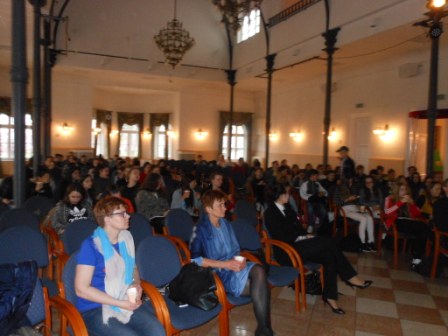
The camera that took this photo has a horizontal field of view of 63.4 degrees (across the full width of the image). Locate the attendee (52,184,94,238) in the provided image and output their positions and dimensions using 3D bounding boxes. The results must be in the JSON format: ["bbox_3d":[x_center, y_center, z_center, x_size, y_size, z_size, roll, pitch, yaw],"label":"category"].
[{"bbox_3d":[-1.623,0.777,3.934,0.520,1.200,0.800,-1,4,-37],"label":"attendee"}]

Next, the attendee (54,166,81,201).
[{"bbox_3d":[-2.672,0.621,6.401,0.500,1.240,0.760,-1,4,-33],"label":"attendee"}]

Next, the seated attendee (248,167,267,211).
[{"bbox_3d":[0.718,0.617,7.549,0.500,1.240,0.780,0,4,-20],"label":"seated attendee"}]

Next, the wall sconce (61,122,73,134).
[{"bbox_3d":[-7.127,-1.765,16.400,0.550,0.420,0.280,0,4,-24],"label":"wall sconce"}]

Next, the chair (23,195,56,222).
[{"bbox_3d":[-2.414,0.852,4.934,0.580,0.900,0.580,4,4,40],"label":"chair"}]

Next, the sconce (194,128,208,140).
[{"bbox_3d":[-1.195,-1.741,18.432,0.600,0.480,0.300,0,4,-25],"label":"sconce"}]

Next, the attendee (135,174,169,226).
[{"bbox_3d":[-1.014,0.707,5.573,0.780,1.230,0.500,3,4,34],"label":"attendee"}]

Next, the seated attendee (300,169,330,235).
[{"bbox_3d":[1.797,0.652,7.198,0.550,1.230,0.800,0,4,-18],"label":"seated attendee"}]

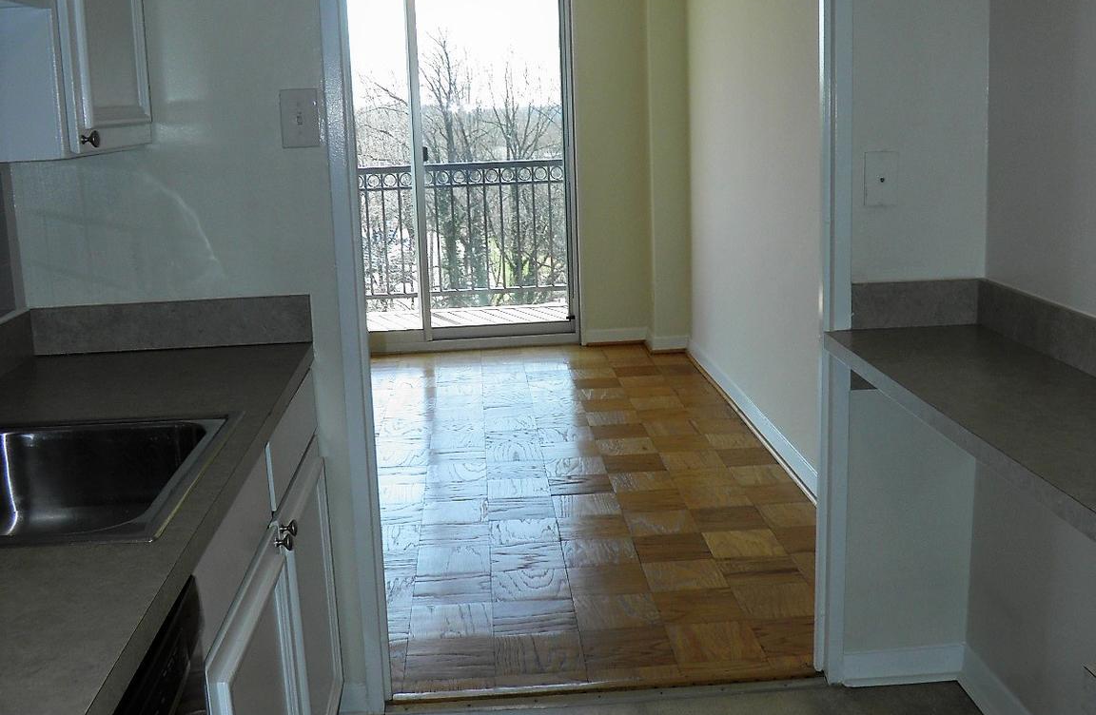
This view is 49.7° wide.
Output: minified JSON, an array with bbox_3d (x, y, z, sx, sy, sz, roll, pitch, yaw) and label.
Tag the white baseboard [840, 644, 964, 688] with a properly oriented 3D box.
[{"bbox_3d":[0.853,0.740,2.818,0.291,0.087,0.016,-3,12,-3],"label":"white baseboard"}]

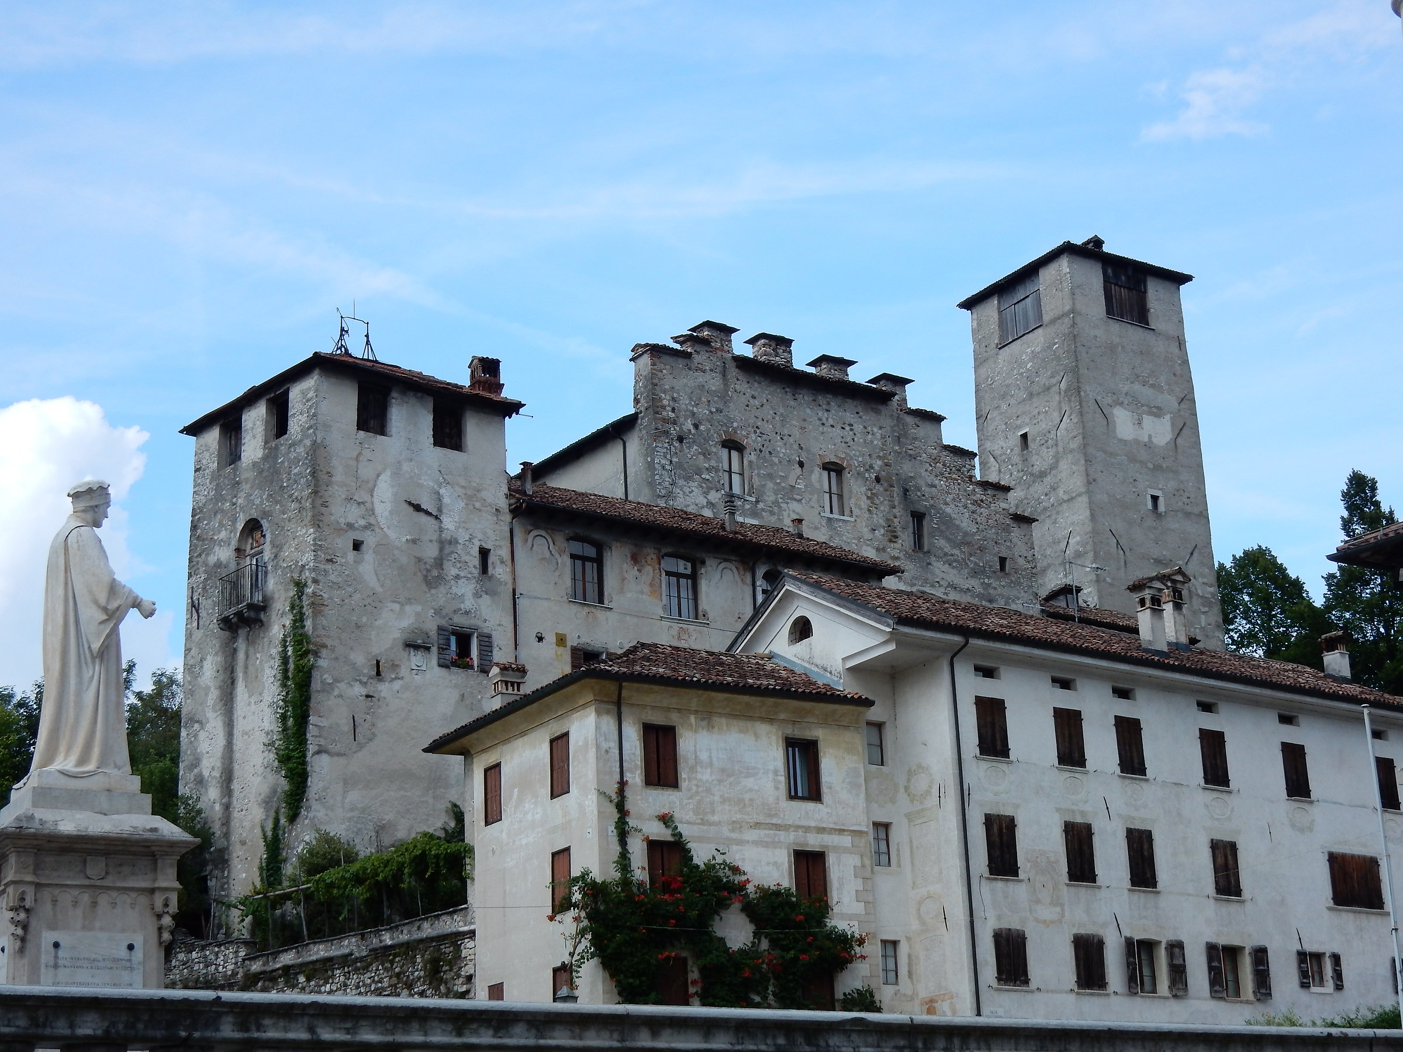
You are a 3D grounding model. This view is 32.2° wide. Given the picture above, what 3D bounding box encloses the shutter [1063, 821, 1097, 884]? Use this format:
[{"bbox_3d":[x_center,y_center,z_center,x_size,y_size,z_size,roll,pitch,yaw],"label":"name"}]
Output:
[{"bbox_3d":[9.416,8.117,60.396,0.967,1.507,0.060,11,-21,-36],"label":"shutter"}]

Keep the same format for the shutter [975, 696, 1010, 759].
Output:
[{"bbox_3d":[6.841,4.736,57.111,0.993,1.412,0.060,11,-21,-38],"label":"shutter"}]

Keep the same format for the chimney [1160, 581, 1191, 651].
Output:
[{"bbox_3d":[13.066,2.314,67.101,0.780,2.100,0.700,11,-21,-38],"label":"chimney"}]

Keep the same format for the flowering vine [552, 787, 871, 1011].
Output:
[{"bbox_3d":[0.329,9.016,57.229,8.246,5.589,1.000,8,-20,-30],"label":"flowering vine"}]

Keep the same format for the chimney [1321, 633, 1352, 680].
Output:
[{"bbox_3d":[20.290,4.306,77.806,0.540,1.500,0.680,11,-22,-35],"label":"chimney"}]

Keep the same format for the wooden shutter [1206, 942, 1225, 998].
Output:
[{"bbox_3d":[14.183,12.217,66.878,0.540,1.460,0.080,11,-22,-35],"label":"wooden shutter"}]

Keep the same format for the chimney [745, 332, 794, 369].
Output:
[{"bbox_3d":[2.782,-6.792,98.337,1.624,1.401,1.242,11,-21,-36],"label":"chimney"}]

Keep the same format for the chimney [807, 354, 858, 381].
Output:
[{"bbox_3d":[5.418,-6.213,100.185,1.878,1.050,1.129,11,-21,-36],"label":"chimney"}]

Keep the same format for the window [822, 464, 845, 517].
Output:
[{"bbox_3d":[5.119,-1.327,93.094,1.186,1.956,0.200,11,-21,-38],"label":"window"}]

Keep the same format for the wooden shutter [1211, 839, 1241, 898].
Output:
[{"bbox_3d":[14.737,9.639,68.320,1.035,1.583,0.080,11,-22,-35],"label":"wooden shutter"}]

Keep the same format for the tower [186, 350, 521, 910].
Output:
[{"bbox_3d":[-11.789,3.893,81.075,8.329,17.800,9.177,12,-22,-38],"label":"tower"}]

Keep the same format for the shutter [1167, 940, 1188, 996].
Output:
[{"bbox_3d":[12.978,11.986,66.021,0.580,1.460,0.080,11,-22,-35],"label":"shutter"}]

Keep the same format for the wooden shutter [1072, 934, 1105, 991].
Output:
[{"bbox_3d":[9.164,10.276,57.249,1.044,1.323,0.060,11,-21,-38],"label":"wooden shutter"}]

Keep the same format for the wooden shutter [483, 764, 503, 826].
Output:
[{"bbox_3d":[-5.278,6.820,61.746,0.060,1.489,0.913,8,-20,-30],"label":"wooden shutter"}]

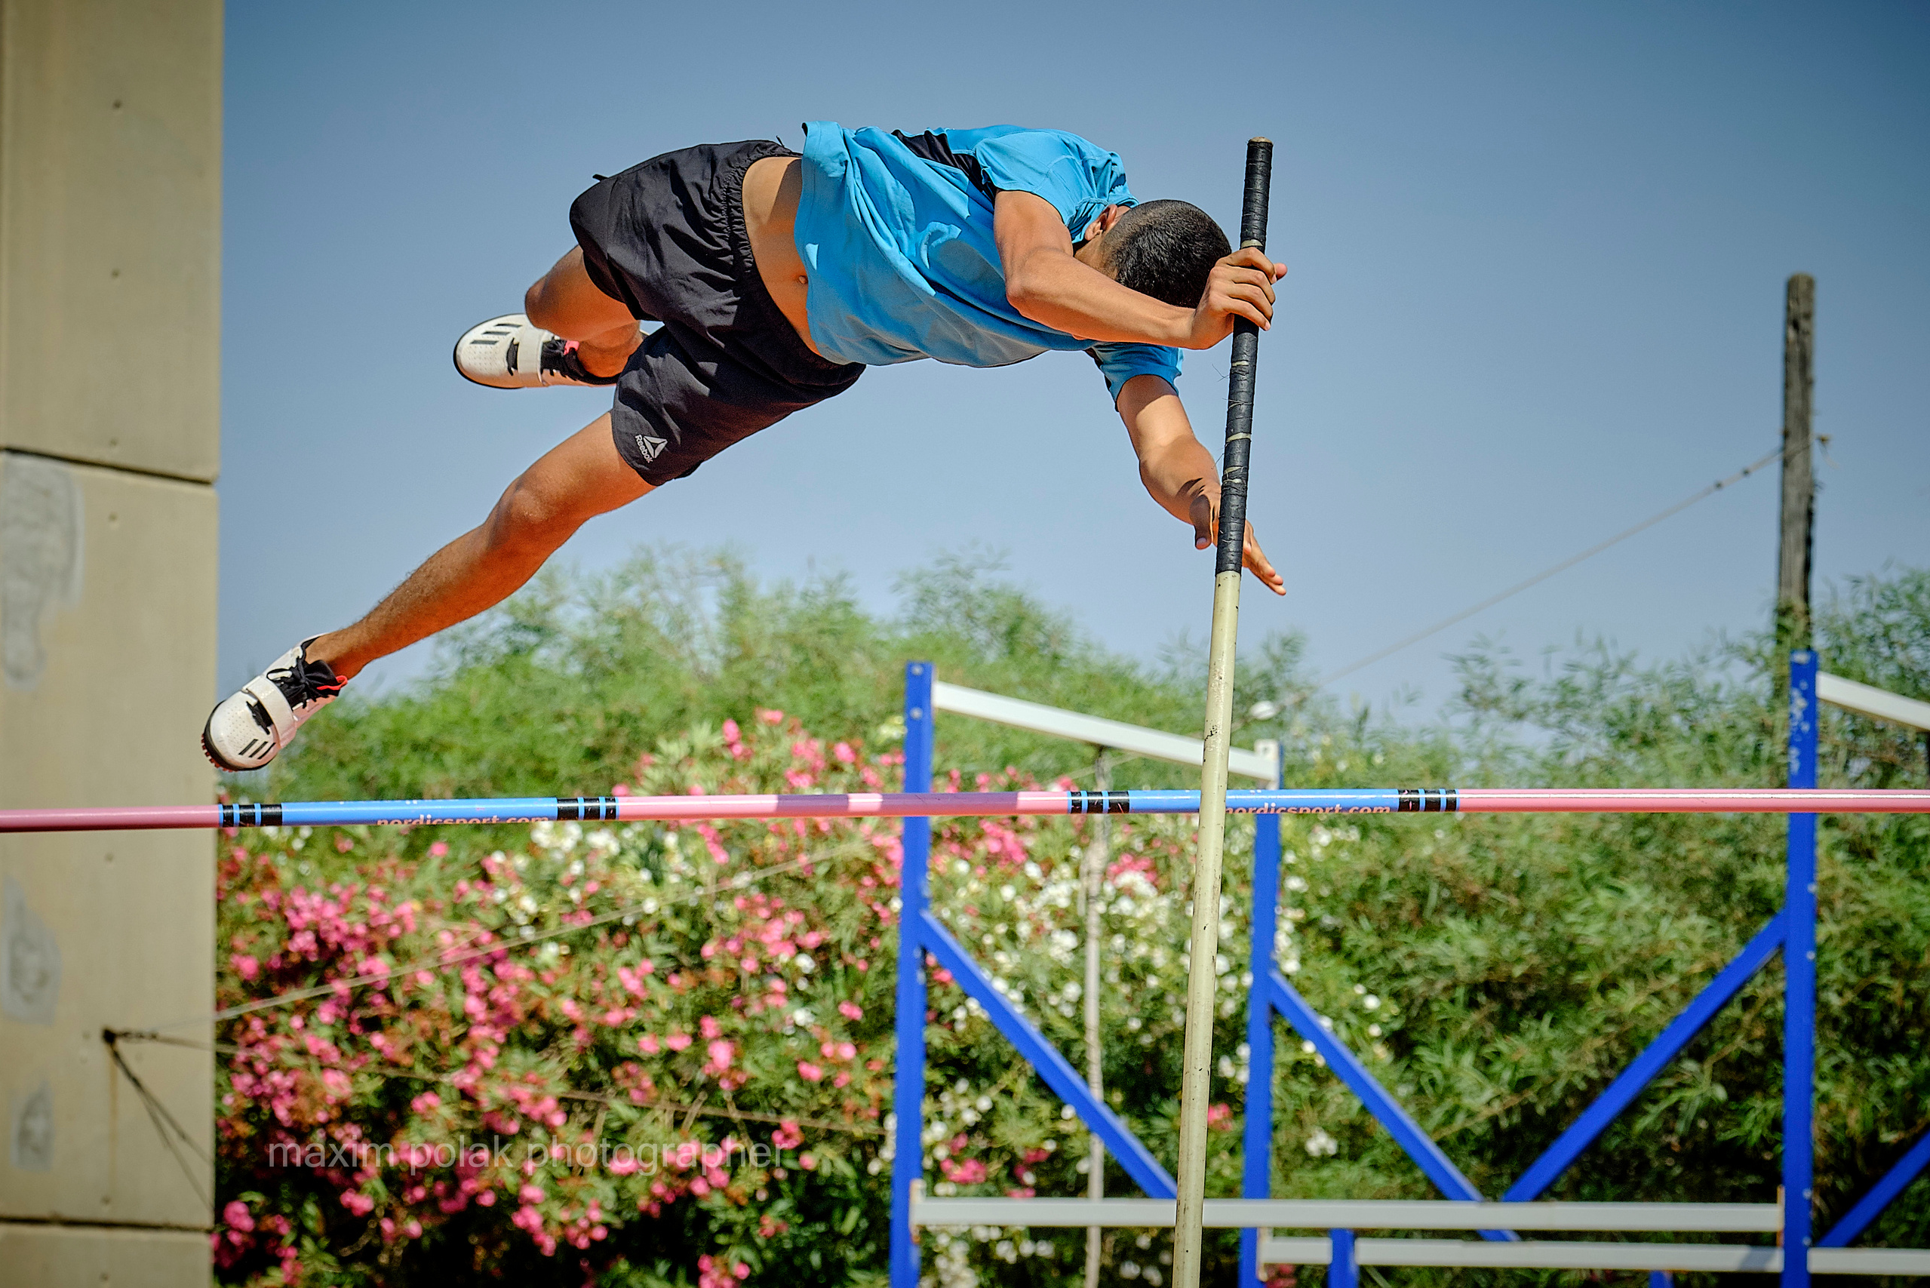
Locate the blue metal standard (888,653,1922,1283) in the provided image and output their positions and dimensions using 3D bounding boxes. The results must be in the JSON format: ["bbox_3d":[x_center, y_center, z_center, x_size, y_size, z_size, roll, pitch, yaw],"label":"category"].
[{"bbox_3d":[1.292,1.783,19.358,2.251,3.300,2.216,-1,-6,24],"label":"blue metal standard"}]

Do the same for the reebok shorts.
[{"bbox_3d":[-0.327,-0.432,10.050,0.360,0.370,0.280,-26,21,3],"label":"reebok shorts"}]

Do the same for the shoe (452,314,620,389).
[{"bbox_3d":[-0.515,-0.366,10.050,0.265,0.097,0.115,-3,3,-6],"label":"shoe"}]

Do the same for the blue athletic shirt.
[{"bbox_3d":[0.031,-0.477,9.970,0.470,0.380,0.280,5,20,15],"label":"blue athletic shirt"}]

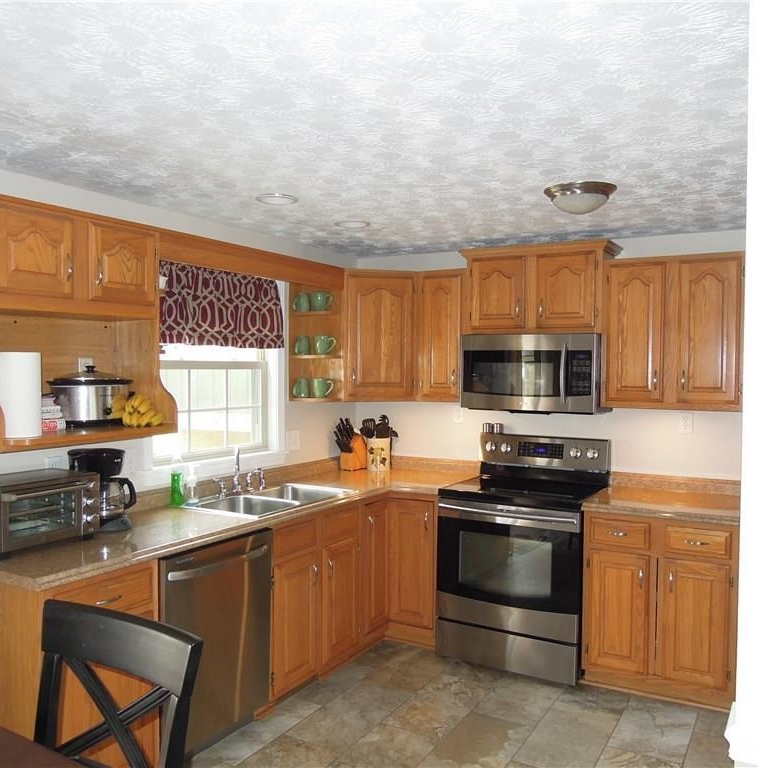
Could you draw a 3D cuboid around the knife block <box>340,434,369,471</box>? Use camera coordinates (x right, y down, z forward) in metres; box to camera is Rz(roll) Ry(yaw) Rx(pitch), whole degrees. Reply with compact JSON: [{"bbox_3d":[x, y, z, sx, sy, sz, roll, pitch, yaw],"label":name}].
[{"bbox_3d":[-0.156,0.428,4.482,0.098,0.230,0.150,1,2,39],"label":"knife block"}]

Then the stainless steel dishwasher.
[{"bbox_3d":[-0.871,1.043,2.948,0.610,0.845,0.610,1,2,30],"label":"stainless steel dishwasher"}]

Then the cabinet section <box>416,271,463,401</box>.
[{"bbox_3d":[0.441,-0.282,4.324,0.345,0.772,0.329,1,2,30],"label":"cabinet section"}]

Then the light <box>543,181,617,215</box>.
[{"bbox_3d":[0.817,-0.732,2.874,0.284,0.102,0.284,1,2,30],"label":"light"}]

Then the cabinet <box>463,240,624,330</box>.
[{"bbox_3d":[0.895,-0.515,3.989,0.830,0.470,0.370,1,2,30],"label":"cabinet"}]

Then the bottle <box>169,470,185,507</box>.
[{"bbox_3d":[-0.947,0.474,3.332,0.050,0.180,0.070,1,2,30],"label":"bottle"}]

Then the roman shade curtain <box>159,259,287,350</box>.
[{"bbox_3d":[-0.804,-0.400,3.650,0.080,0.420,1.020,1,1,31],"label":"roman shade curtain"}]

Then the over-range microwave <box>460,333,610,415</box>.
[{"bbox_3d":[0.884,-0.063,4.014,0.755,0.416,0.400,1,1,31],"label":"over-range microwave"}]

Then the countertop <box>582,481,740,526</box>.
[{"bbox_3d":[1.444,0.603,3.551,0.680,0.048,0.637,1,1,31],"label":"countertop"}]

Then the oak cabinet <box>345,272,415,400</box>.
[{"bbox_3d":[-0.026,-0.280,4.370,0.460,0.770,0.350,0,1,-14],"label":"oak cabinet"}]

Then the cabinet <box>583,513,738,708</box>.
[{"bbox_3d":[1.438,1.049,3.550,0.667,0.873,0.630,1,2,30],"label":"cabinet"}]

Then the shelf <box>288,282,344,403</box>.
[{"bbox_3d":[-0.368,-0.263,4.190,0.315,0.730,0.140,1,1,31],"label":"shelf"}]

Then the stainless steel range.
[{"bbox_3d":[0.790,0.890,3.869,0.763,1.170,0.670,1,2,30],"label":"stainless steel range"}]

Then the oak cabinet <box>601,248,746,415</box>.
[{"bbox_3d":[1.524,-0.262,3.664,0.680,0.770,0.335,1,1,31],"label":"oak cabinet"}]

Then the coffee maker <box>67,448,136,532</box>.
[{"bbox_3d":[-1.131,0.419,2.891,0.260,0.335,0.190,0,1,6],"label":"coffee maker"}]

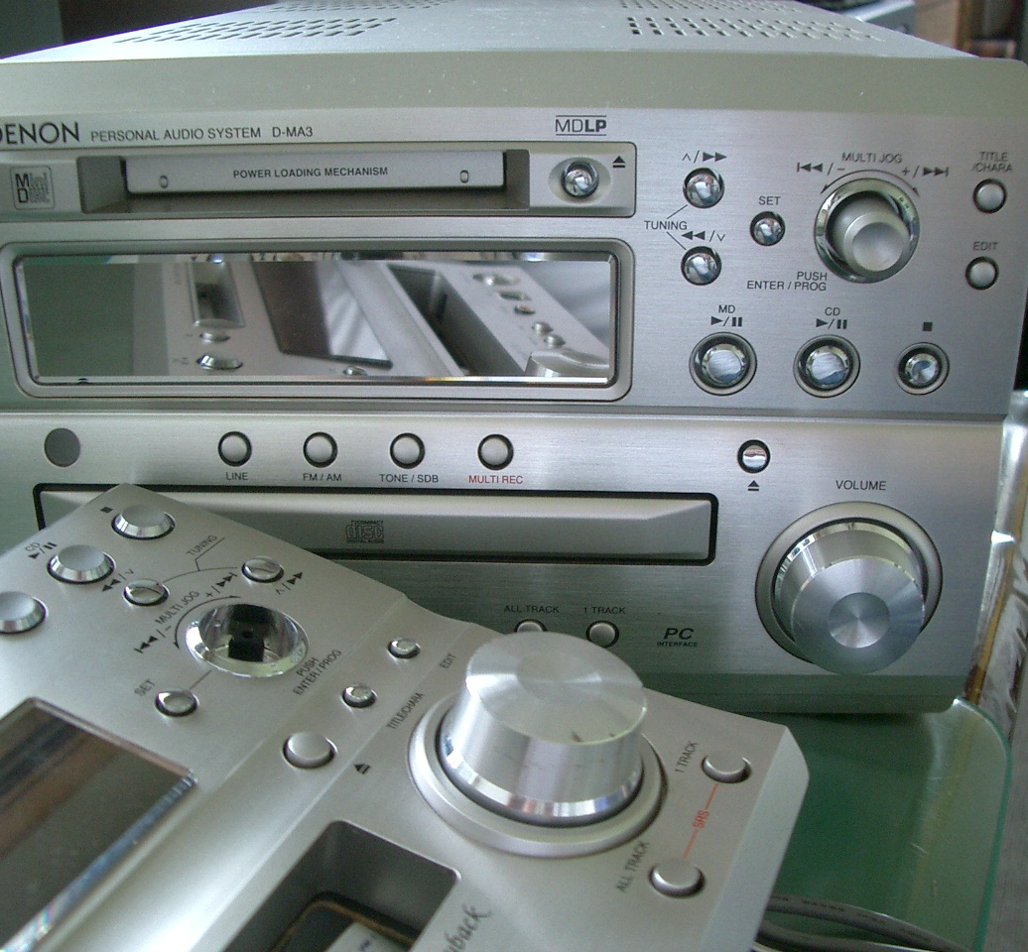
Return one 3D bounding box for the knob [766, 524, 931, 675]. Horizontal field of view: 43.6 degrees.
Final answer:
[{"bbox_3d":[0.067,0.025,0.254,0.031,0.031,0.013,1,21,4],"label":"knob"}]

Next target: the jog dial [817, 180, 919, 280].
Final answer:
[{"bbox_3d":[0.065,-0.044,0.234,0.020,0.020,0.013,1,23,3],"label":"jog dial"}]

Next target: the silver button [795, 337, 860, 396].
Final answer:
[{"bbox_3d":[0.060,-0.020,0.243,0.011,0.011,0.005,1,21,4],"label":"silver button"}]

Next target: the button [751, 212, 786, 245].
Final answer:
[{"bbox_3d":[0.047,-0.046,0.239,0.007,0.007,0.004,1,23,3],"label":"button"}]

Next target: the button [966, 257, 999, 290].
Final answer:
[{"bbox_3d":[0.088,-0.038,0.240,0.006,0.006,0.003,1,23,3],"label":"button"}]

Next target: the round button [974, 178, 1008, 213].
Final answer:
[{"bbox_3d":[0.087,-0.051,0.234,0.006,0.006,0.003,1,23,3],"label":"round button"}]

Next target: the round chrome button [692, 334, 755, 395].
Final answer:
[{"bbox_3d":[0.041,-0.022,0.250,0.012,0.012,0.005,1,23,3],"label":"round chrome button"}]

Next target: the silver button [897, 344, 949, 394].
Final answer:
[{"bbox_3d":[0.079,-0.021,0.248,0.010,0.010,0.004,1,23,3],"label":"silver button"}]

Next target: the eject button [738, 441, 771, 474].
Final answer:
[{"bbox_3d":[0.048,-0.004,0.257,0.007,0.007,0.003,1,23,3],"label":"eject button"}]

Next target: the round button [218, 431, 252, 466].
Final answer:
[{"bbox_3d":[-0.057,-0.005,0.262,0.007,0.007,0.003,1,23,3],"label":"round button"}]

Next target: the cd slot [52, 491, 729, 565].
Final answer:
[{"bbox_3d":[-0.029,0.010,0.268,0.140,0.015,0.009,1,23,3],"label":"cd slot"}]

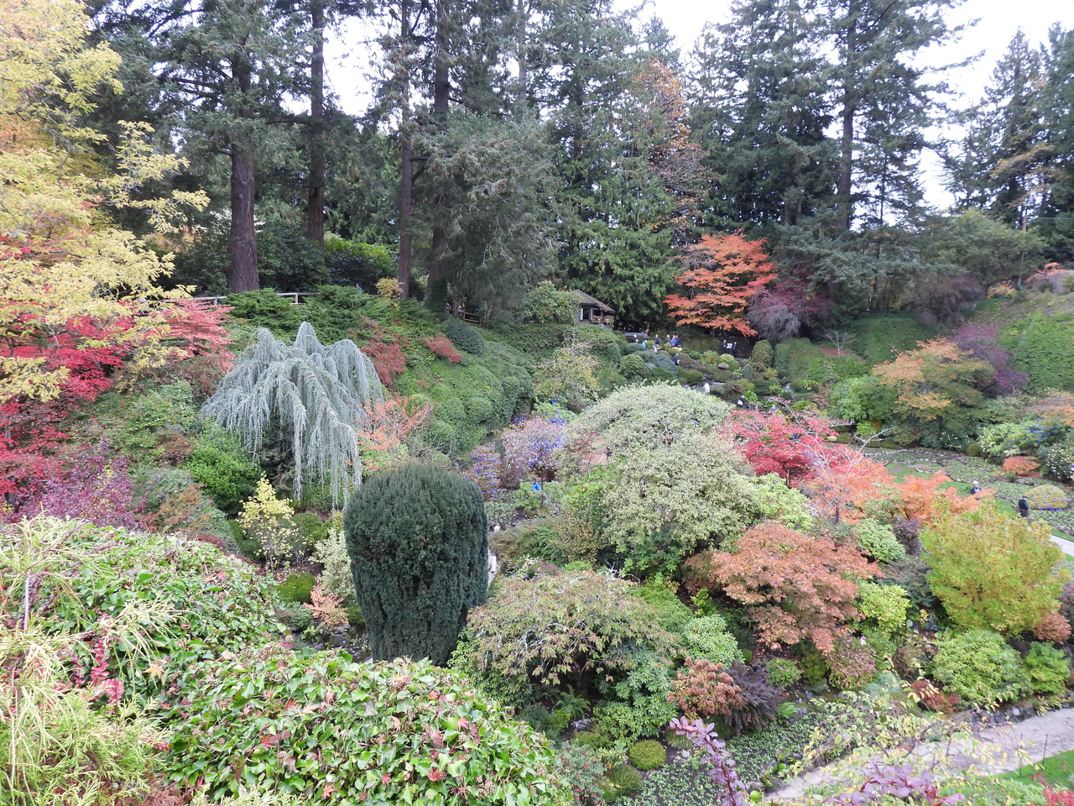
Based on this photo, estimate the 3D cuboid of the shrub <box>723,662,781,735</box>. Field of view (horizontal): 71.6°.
[{"bbox_3d":[5.395,7.479,18.900,1.524,1.714,1.524,1,5,0],"label":"shrub"}]

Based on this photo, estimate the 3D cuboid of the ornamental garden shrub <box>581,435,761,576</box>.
[{"bbox_3d":[5.392,4.141,30.000,7.000,5.200,6.000,1,4,10],"label":"ornamental garden shrub"}]

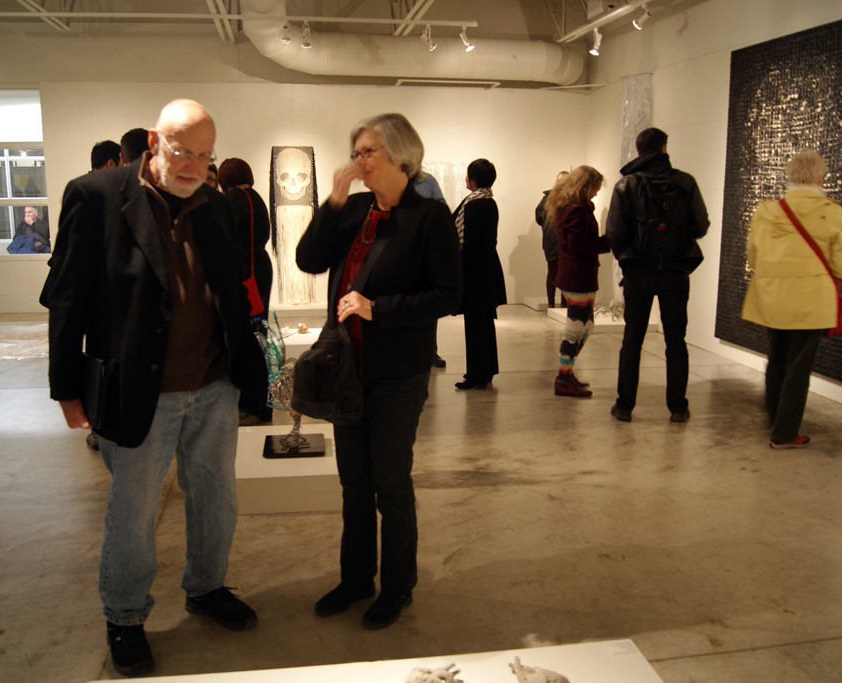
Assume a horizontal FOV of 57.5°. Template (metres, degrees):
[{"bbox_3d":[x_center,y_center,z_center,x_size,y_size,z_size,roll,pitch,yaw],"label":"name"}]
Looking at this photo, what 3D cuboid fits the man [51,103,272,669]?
[{"bbox_3d":[-0.805,0.139,2.403,0.600,1.715,0.450,-8,14,-36],"label":"man"}]

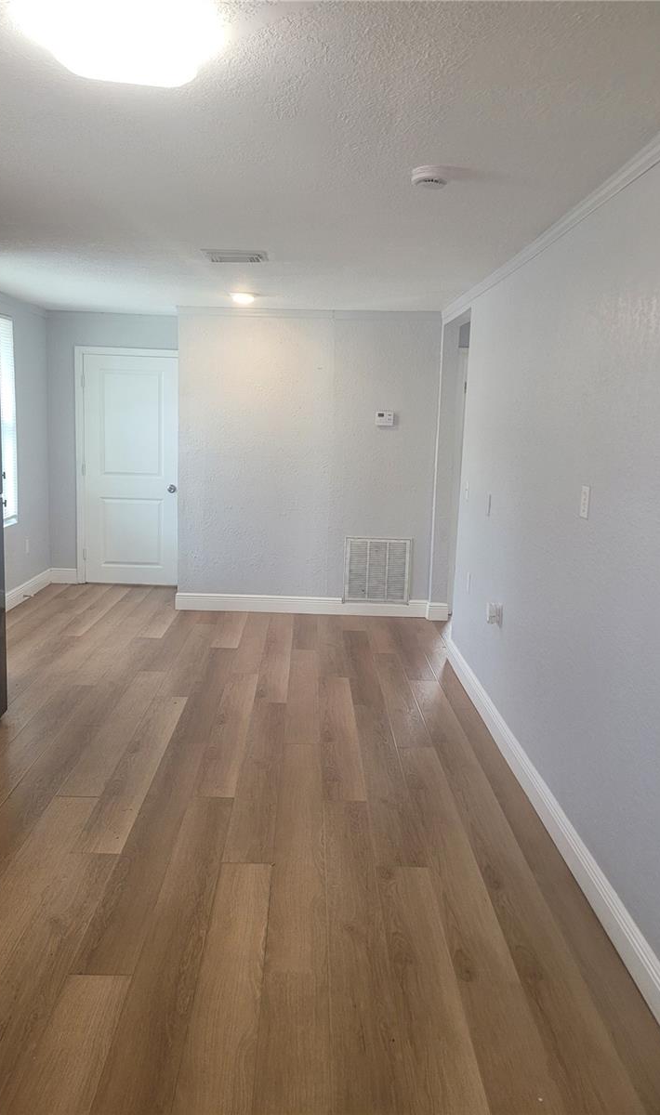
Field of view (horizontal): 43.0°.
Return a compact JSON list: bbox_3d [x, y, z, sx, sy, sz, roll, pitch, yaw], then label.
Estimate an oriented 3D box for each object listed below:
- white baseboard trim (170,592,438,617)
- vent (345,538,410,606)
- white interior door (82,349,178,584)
[{"bbox_3d":[-0.222,0.384,6.717,2.010,0.137,0.018,2,9,-1],"label":"white baseboard trim"},{"bbox_3d":[0.383,0.112,6.683,0.532,0.534,0.022,2,9,-1],"label":"vent"},{"bbox_3d":[-1.780,-0.760,7.541,0.840,2.030,0.042,2,9,-1],"label":"white interior door"}]

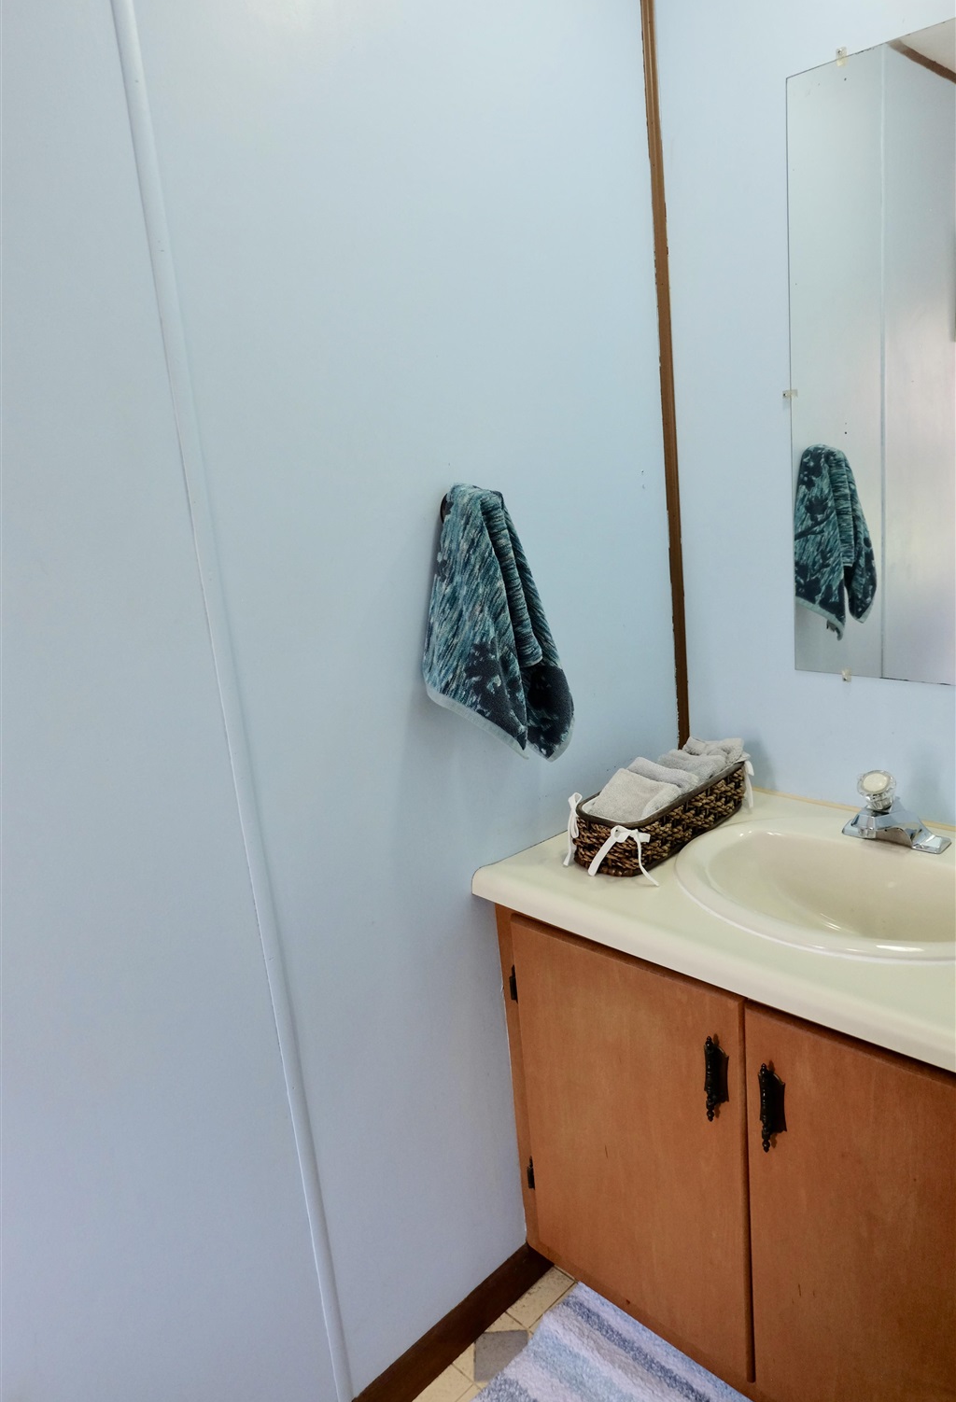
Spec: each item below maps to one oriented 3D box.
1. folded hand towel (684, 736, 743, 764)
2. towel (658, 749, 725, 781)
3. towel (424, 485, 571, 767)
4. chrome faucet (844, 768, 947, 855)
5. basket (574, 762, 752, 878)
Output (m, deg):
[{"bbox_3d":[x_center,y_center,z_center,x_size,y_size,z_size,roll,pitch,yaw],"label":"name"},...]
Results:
[{"bbox_3d":[0.417,0.105,1.720,0.115,0.078,0.085,7,19,41],"label":"folded hand towel"},{"bbox_3d":[0.365,0.134,1.670,0.115,0.076,0.090,7,19,41],"label":"towel"},{"bbox_3d":[0.025,-0.100,1.405,0.285,0.427,0.118,-18,19,-41],"label":"towel"},{"bbox_3d":[0.616,0.159,1.442,0.140,0.132,0.150,-18,19,-41],"label":"chrome faucet"},{"bbox_3d":[0.314,0.179,1.617,0.148,0.083,0.385,7,19,41],"label":"basket"}]

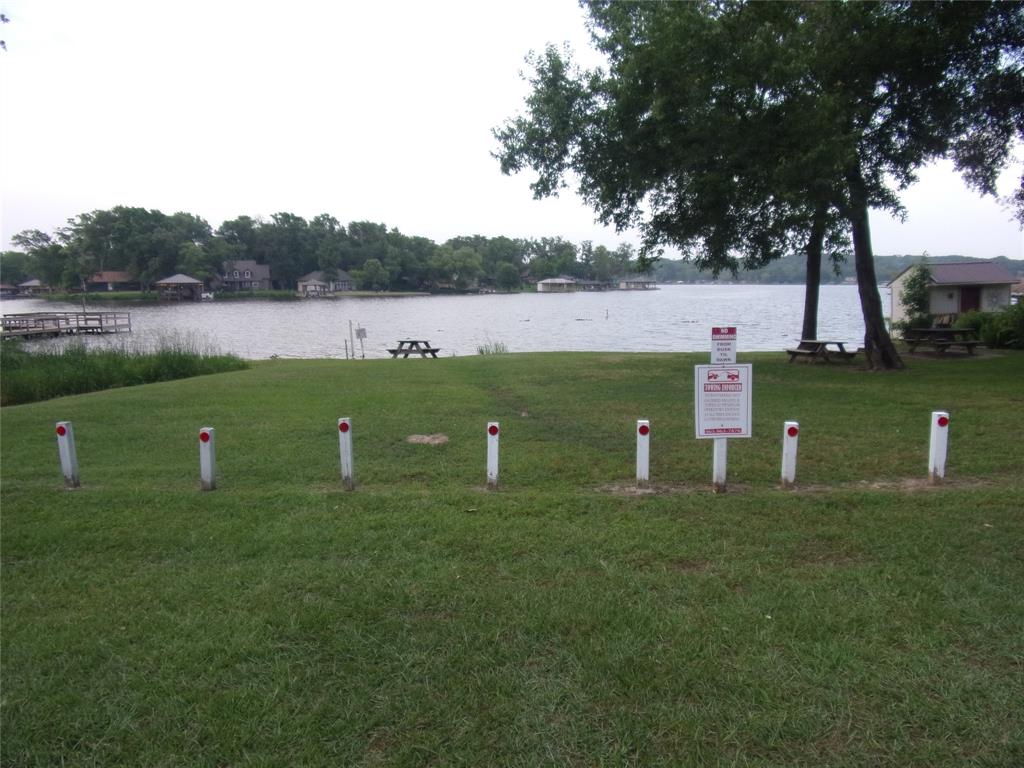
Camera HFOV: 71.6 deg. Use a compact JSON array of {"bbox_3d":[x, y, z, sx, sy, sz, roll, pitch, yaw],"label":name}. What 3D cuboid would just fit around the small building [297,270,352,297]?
[{"bbox_3d":[-46.479,-24.913,176.000,12.500,5.900,9.000,-4,9,-23],"label":"small building"}]

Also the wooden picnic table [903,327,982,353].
[{"bbox_3d":[14.600,-1.433,24.061,1.830,0.760,1.500,-2,8,-10],"label":"wooden picnic table"}]

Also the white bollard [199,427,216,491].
[{"bbox_3d":[-2.494,0.616,5.831,0.092,0.516,0.092,1,8,0],"label":"white bollard"}]

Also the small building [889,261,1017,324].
[{"bbox_3d":[23.010,-4.512,37.199,4.650,3.580,3.700,-1,8,-7],"label":"small building"}]

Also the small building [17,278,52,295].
[{"bbox_3d":[-117.530,-23.805,175.000,6.350,3.797,5.715,-5,9,-31],"label":"small building"}]

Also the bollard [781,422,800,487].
[{"bbox_3d":[2.240,0.572,5.720,0.092,0.529,0.092,1,8,2],"label":"bollard"}]

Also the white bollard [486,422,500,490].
[{"bbox_3d":[-0.150,0.594,5.820,0.092,0.547,0.092,1,8,2],"label":"white bollard"}]

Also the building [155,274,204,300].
[{"bbox_3d":[-60.542,-17.742,130.000,7.260,4.635,6.534,-4,9,-22],"label":"building"}]

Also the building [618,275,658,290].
[{"bbox_3d":[46.379,-36.837,260.000,13.055,4.831,8.486,0,8,0],"label":"building"}]

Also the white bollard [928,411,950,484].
[{"bbox_3d":[3.393,0.513,5.650,0.092,0.581,0.092,0,8,2],"label":"white bollard"}]

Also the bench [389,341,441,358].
[{"bbox_3d":[-4.091,-1.434,29.958,1.600,0.750,1.830,2,9,17],"label":"bench"}]

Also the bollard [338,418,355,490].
[{"bbox_3d":[-1.348,0.576,5.837,0.092,0.593,0.092,-1,8,0],"label":"bollard"}]

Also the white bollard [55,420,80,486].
[{"bbox_3d":[-3.716,0.595,5.950,0.092,0.550,0.092,-2,8,2],"label":"white bollard"}]

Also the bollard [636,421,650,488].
[{"bbox_3d":[1.071,0.577,5.835,0.092,0.563,0.092,-1,8,0],"label":"bollard"}]

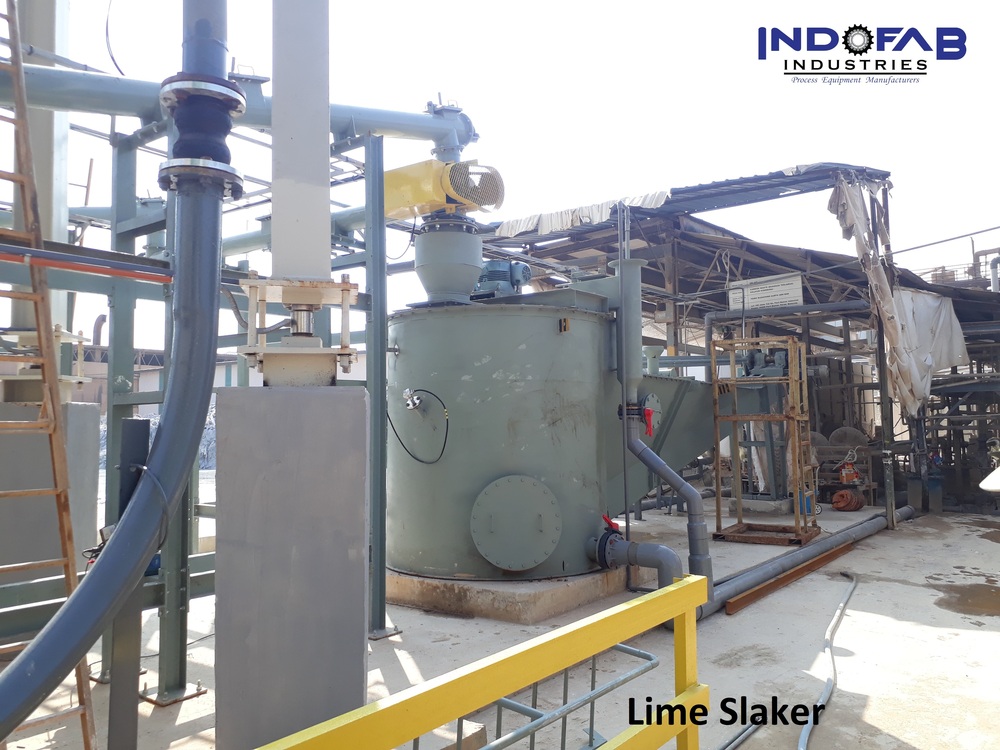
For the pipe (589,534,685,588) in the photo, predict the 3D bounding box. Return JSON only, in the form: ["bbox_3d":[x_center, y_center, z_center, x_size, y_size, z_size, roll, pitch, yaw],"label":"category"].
[{"bbox_3d":[1.175,1.669,6.824,0.920,0.510,0.330,-4,-6,44],"label":"pipe"}]

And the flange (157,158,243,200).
[{"bbox_3d":[-1.079,-0.718,2.820,0.285,0.080,0.285,1,-5,-21],"label":"flange"}]

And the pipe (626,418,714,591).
[{"bbox_3d":[1.497,1.169,6.861,0.760,1.550,0.220,-3,-5,31],"label":"pipe"}]

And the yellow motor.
[{"bbox_3d":[-0.561,-1.818,7.658,0.900,0.470,0.640,-4,-5,37],"label":"yellow motor"}]

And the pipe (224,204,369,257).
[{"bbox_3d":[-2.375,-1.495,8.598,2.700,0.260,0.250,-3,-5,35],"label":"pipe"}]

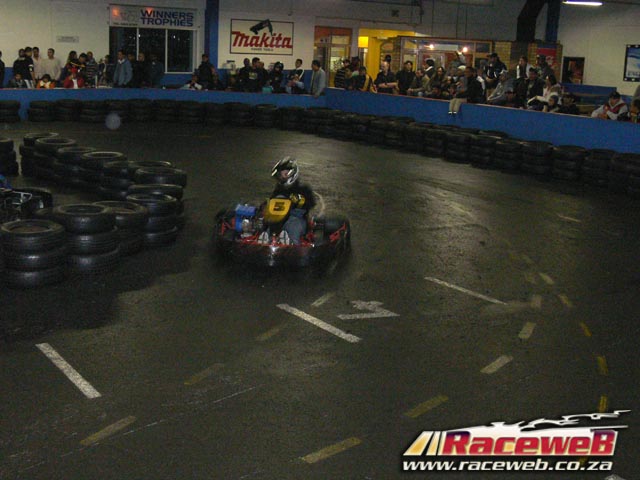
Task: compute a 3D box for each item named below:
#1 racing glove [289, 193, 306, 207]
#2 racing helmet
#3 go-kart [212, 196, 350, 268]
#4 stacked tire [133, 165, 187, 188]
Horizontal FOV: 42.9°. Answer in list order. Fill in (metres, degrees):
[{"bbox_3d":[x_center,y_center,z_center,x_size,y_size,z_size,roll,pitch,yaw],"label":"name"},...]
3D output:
[{"bbox_3d":[-0.249,-0.448,9.000,0.150,0.130,0.150,7,15,19],"label":"racing glove"},{"bbox_3d":[-0.401,-0.775,9.200,0.270,0.290,0.330,6,14,15],"label":"racing helmet"},{"bbox_3d":[-0.353,-0.253,8.956,1.420,0.600,1.820,4,14,5],"label":"go-kart"},{"bbox_3d":[-1.829,-0.715,9.300,0.590,0.165,0.590,2,14,0],"label":"stacked tire"}]

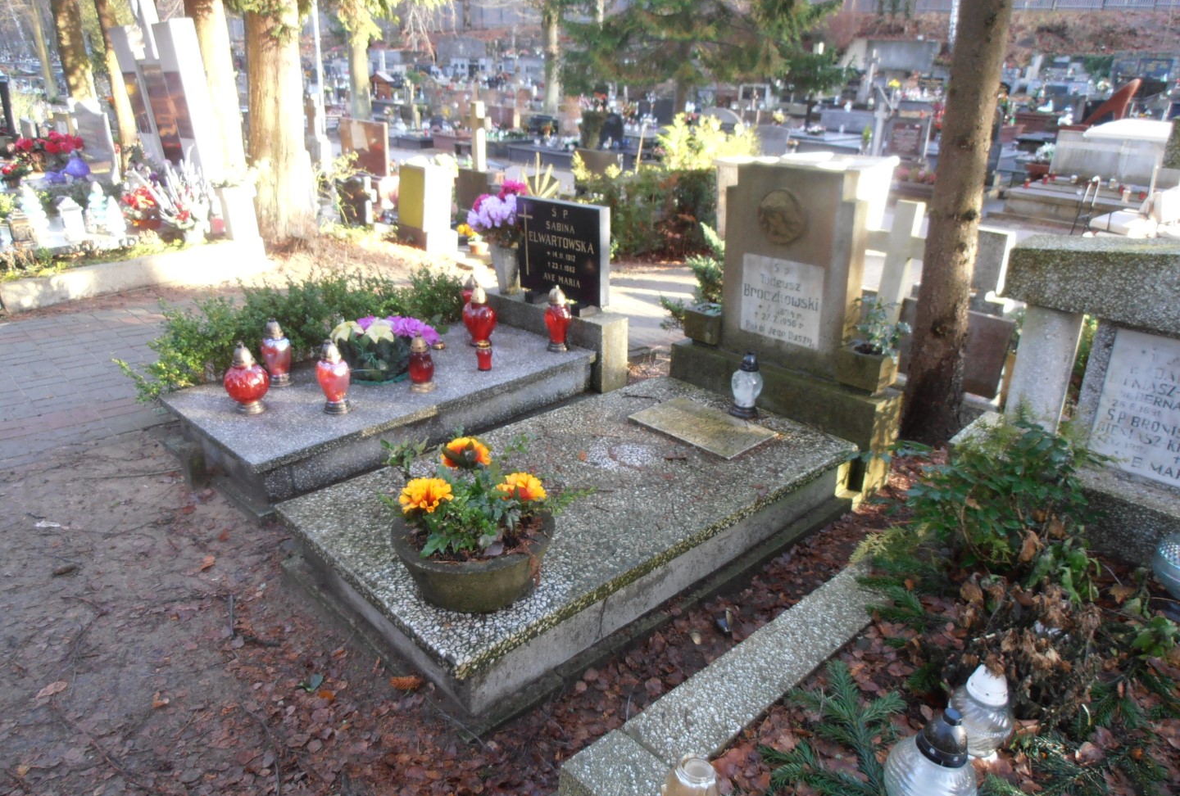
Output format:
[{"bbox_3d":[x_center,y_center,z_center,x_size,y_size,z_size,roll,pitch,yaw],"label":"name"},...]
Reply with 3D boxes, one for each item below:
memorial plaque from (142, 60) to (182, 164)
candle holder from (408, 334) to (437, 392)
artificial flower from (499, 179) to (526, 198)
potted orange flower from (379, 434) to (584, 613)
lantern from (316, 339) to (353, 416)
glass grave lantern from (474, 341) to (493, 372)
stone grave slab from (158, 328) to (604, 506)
[{"bbox_3d":[-4.087,-2.712,7.801,0.443,0.907,0.048,17,27,36],"label":"memorial plaque"},{"bbox_3d":[-0.726,-0.156,3.526,0.115,0.236,0.115,1,21,0],"label":"candle holder"},{"bbox_3d":[-0.426,-1.156,4.531,0.144,0.125,0.163,-19,29,-40],"label":"artificial flower"},{"bbox_3d":[-0.313,0.343,2.213,0.461,0.326,0.490,0,22,0],"label":"potted orange flower"},{"bbox_3d":[-1.020,-0.089,3.236,0.141,0.290,0.141,20,29,40],"label":"lantern"},{"bbox_3d":[-0.478,-0.193,3.686,0.070,0.135,0.070,1,21,0],"label":"glass grave lantern"},{"bbox_3d":[-0.879,-0.017,3.708,0.868,0.192,1.695,20,29,40],"label":"stone grave slab"}]

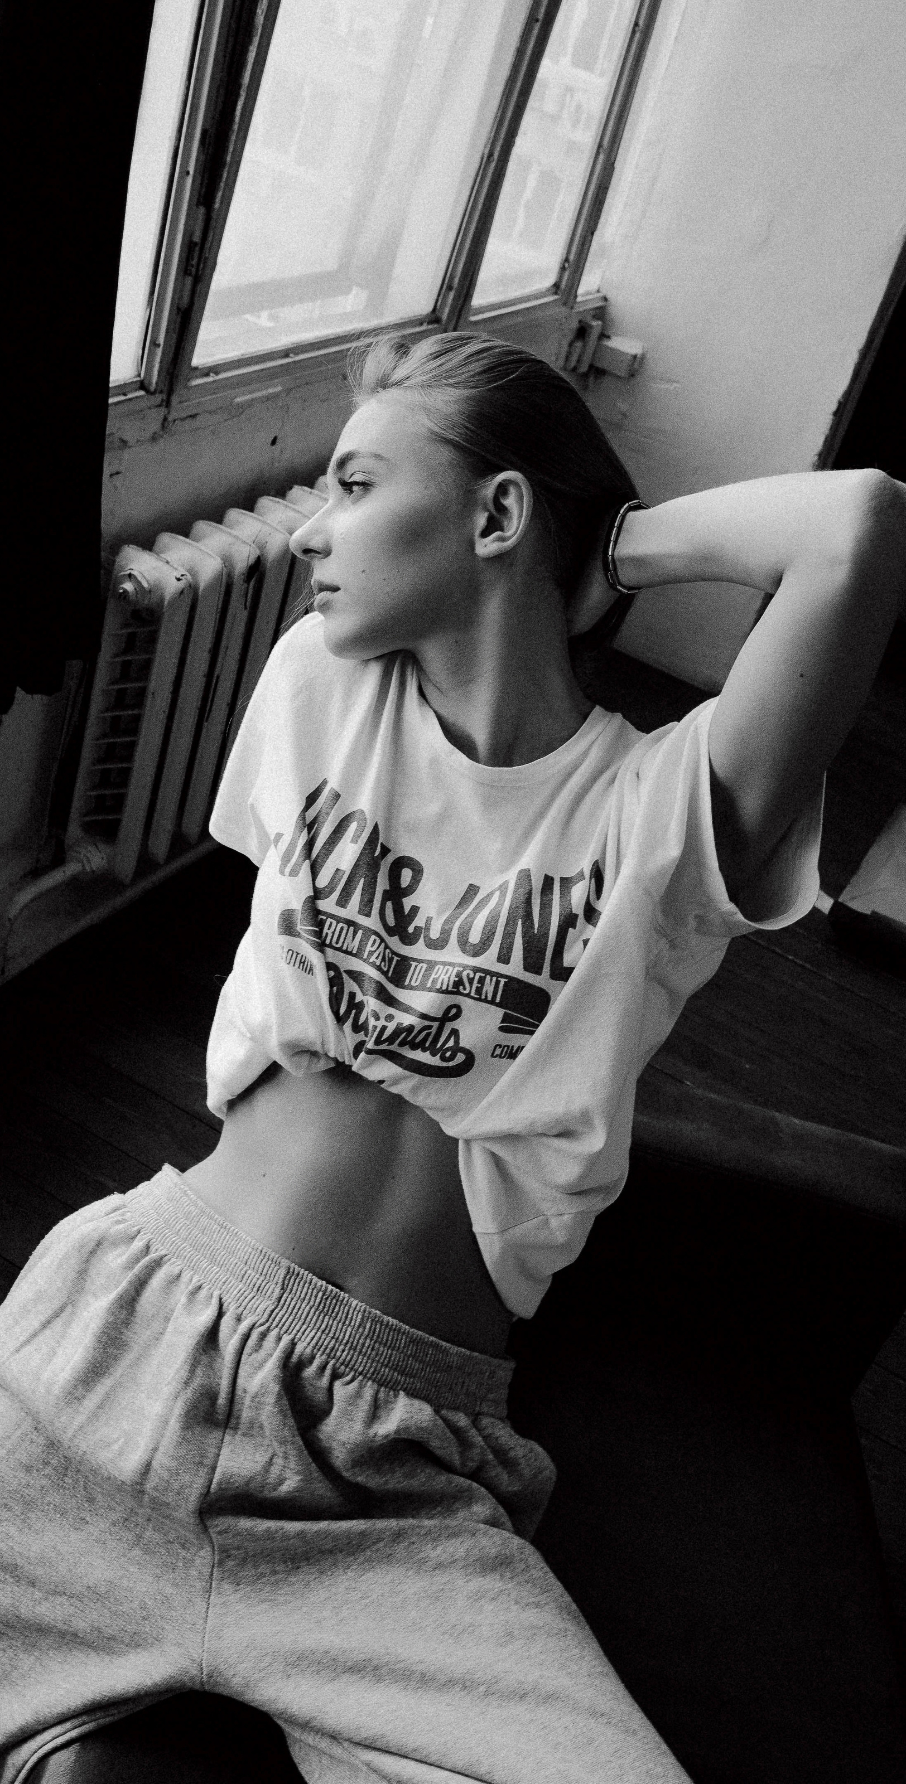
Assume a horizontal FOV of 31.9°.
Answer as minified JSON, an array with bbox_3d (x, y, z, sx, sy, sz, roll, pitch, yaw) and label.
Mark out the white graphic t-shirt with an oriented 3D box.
[{"bbox_3d":[0.043,0.054,1.120,0.390,0.430,0.265,14,-14,20],"label":"white graphic t-shirt"}]

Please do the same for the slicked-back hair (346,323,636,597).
[{"bbox_3d":[0.029,-0.299,1.110,0.198,0.173,0.157,7,7,3],"label":"slicked-back hair"}]

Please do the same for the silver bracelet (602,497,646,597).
[{"bbox_3d":[0.123,-0.230,1.060,0.013,0.066,0.057,-8,-5,44],"label":"silver bracelet"}]

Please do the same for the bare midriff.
[{"bbox_3d":[-0.062,0.215,1.070,0.225,0.150,0.165,10,-13,23],"label":"bare midriff"}]

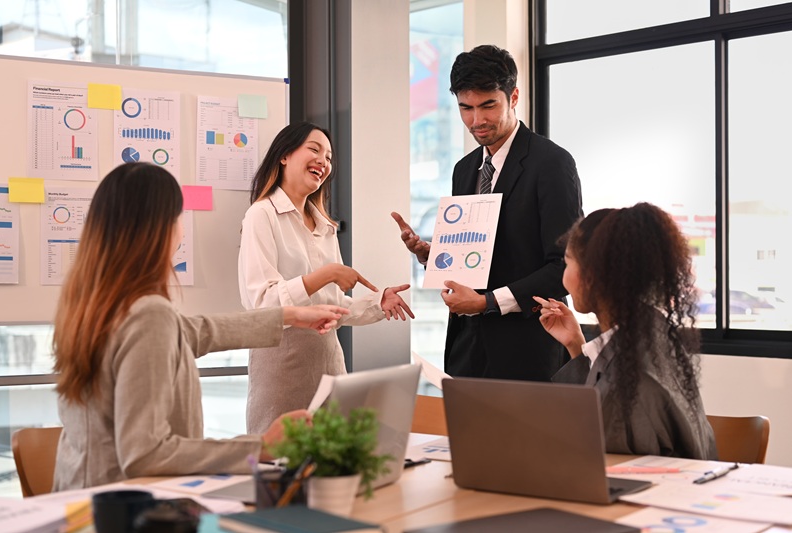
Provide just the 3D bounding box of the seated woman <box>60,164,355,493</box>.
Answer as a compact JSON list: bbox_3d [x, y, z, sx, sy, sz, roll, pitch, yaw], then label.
[{"bbox_3d":[-0.430,0.481,2.412,0.700,1.360,0.550,0,-1,-12],"label":"seated woman"}]

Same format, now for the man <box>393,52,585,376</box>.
[{"bbox_3d":[0.262,0.278,3.106,0.560,1.790,0.500,-1,-1,43],"label":"man"}]

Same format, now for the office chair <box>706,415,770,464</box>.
[{"bbox_3d":[0.600,0.759,2.607,0.460,0.810,0.500,-1,-1,30],"label":"office chair"}]

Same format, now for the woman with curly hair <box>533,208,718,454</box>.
[{"bbox_3d":[0.530,0.503,2.542,0.560,1.320,0.540,0,-1,-3],"label":"woman with curly hair"}]

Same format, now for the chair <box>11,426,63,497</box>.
[{"bbox_3d":[-0.520,0.756,2.417,0.500,0.810,0.460,-1,-1,38],"label":"chair"}]

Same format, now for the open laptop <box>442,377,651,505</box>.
[{"bbox_3d":[0.283,0.313,2.103,0.306,0.215,0.275,-1,-1,29],"label":"open laptop"}]

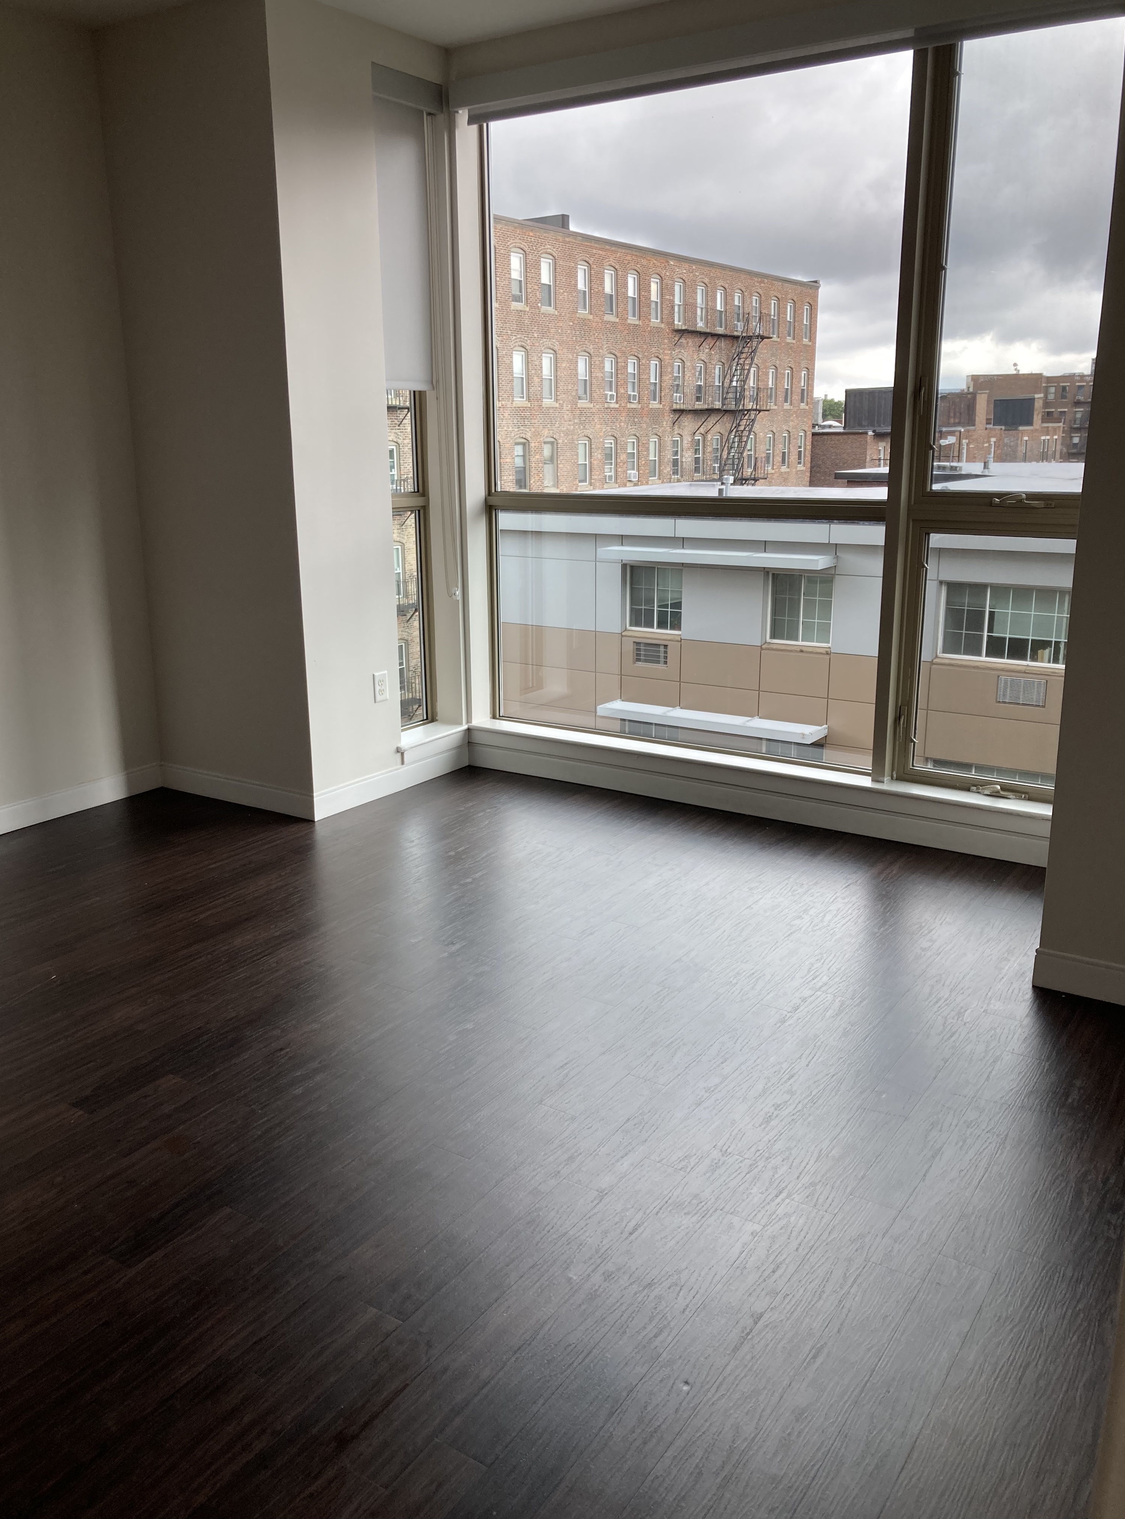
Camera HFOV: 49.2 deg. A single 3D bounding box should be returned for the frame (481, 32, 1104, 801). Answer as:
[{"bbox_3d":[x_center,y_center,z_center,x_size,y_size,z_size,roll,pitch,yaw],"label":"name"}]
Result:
[{"bbox_3d":[0.756,-1.193,4.520,2.541,2.433,0.110,9,17,32],"label":"frame"}]

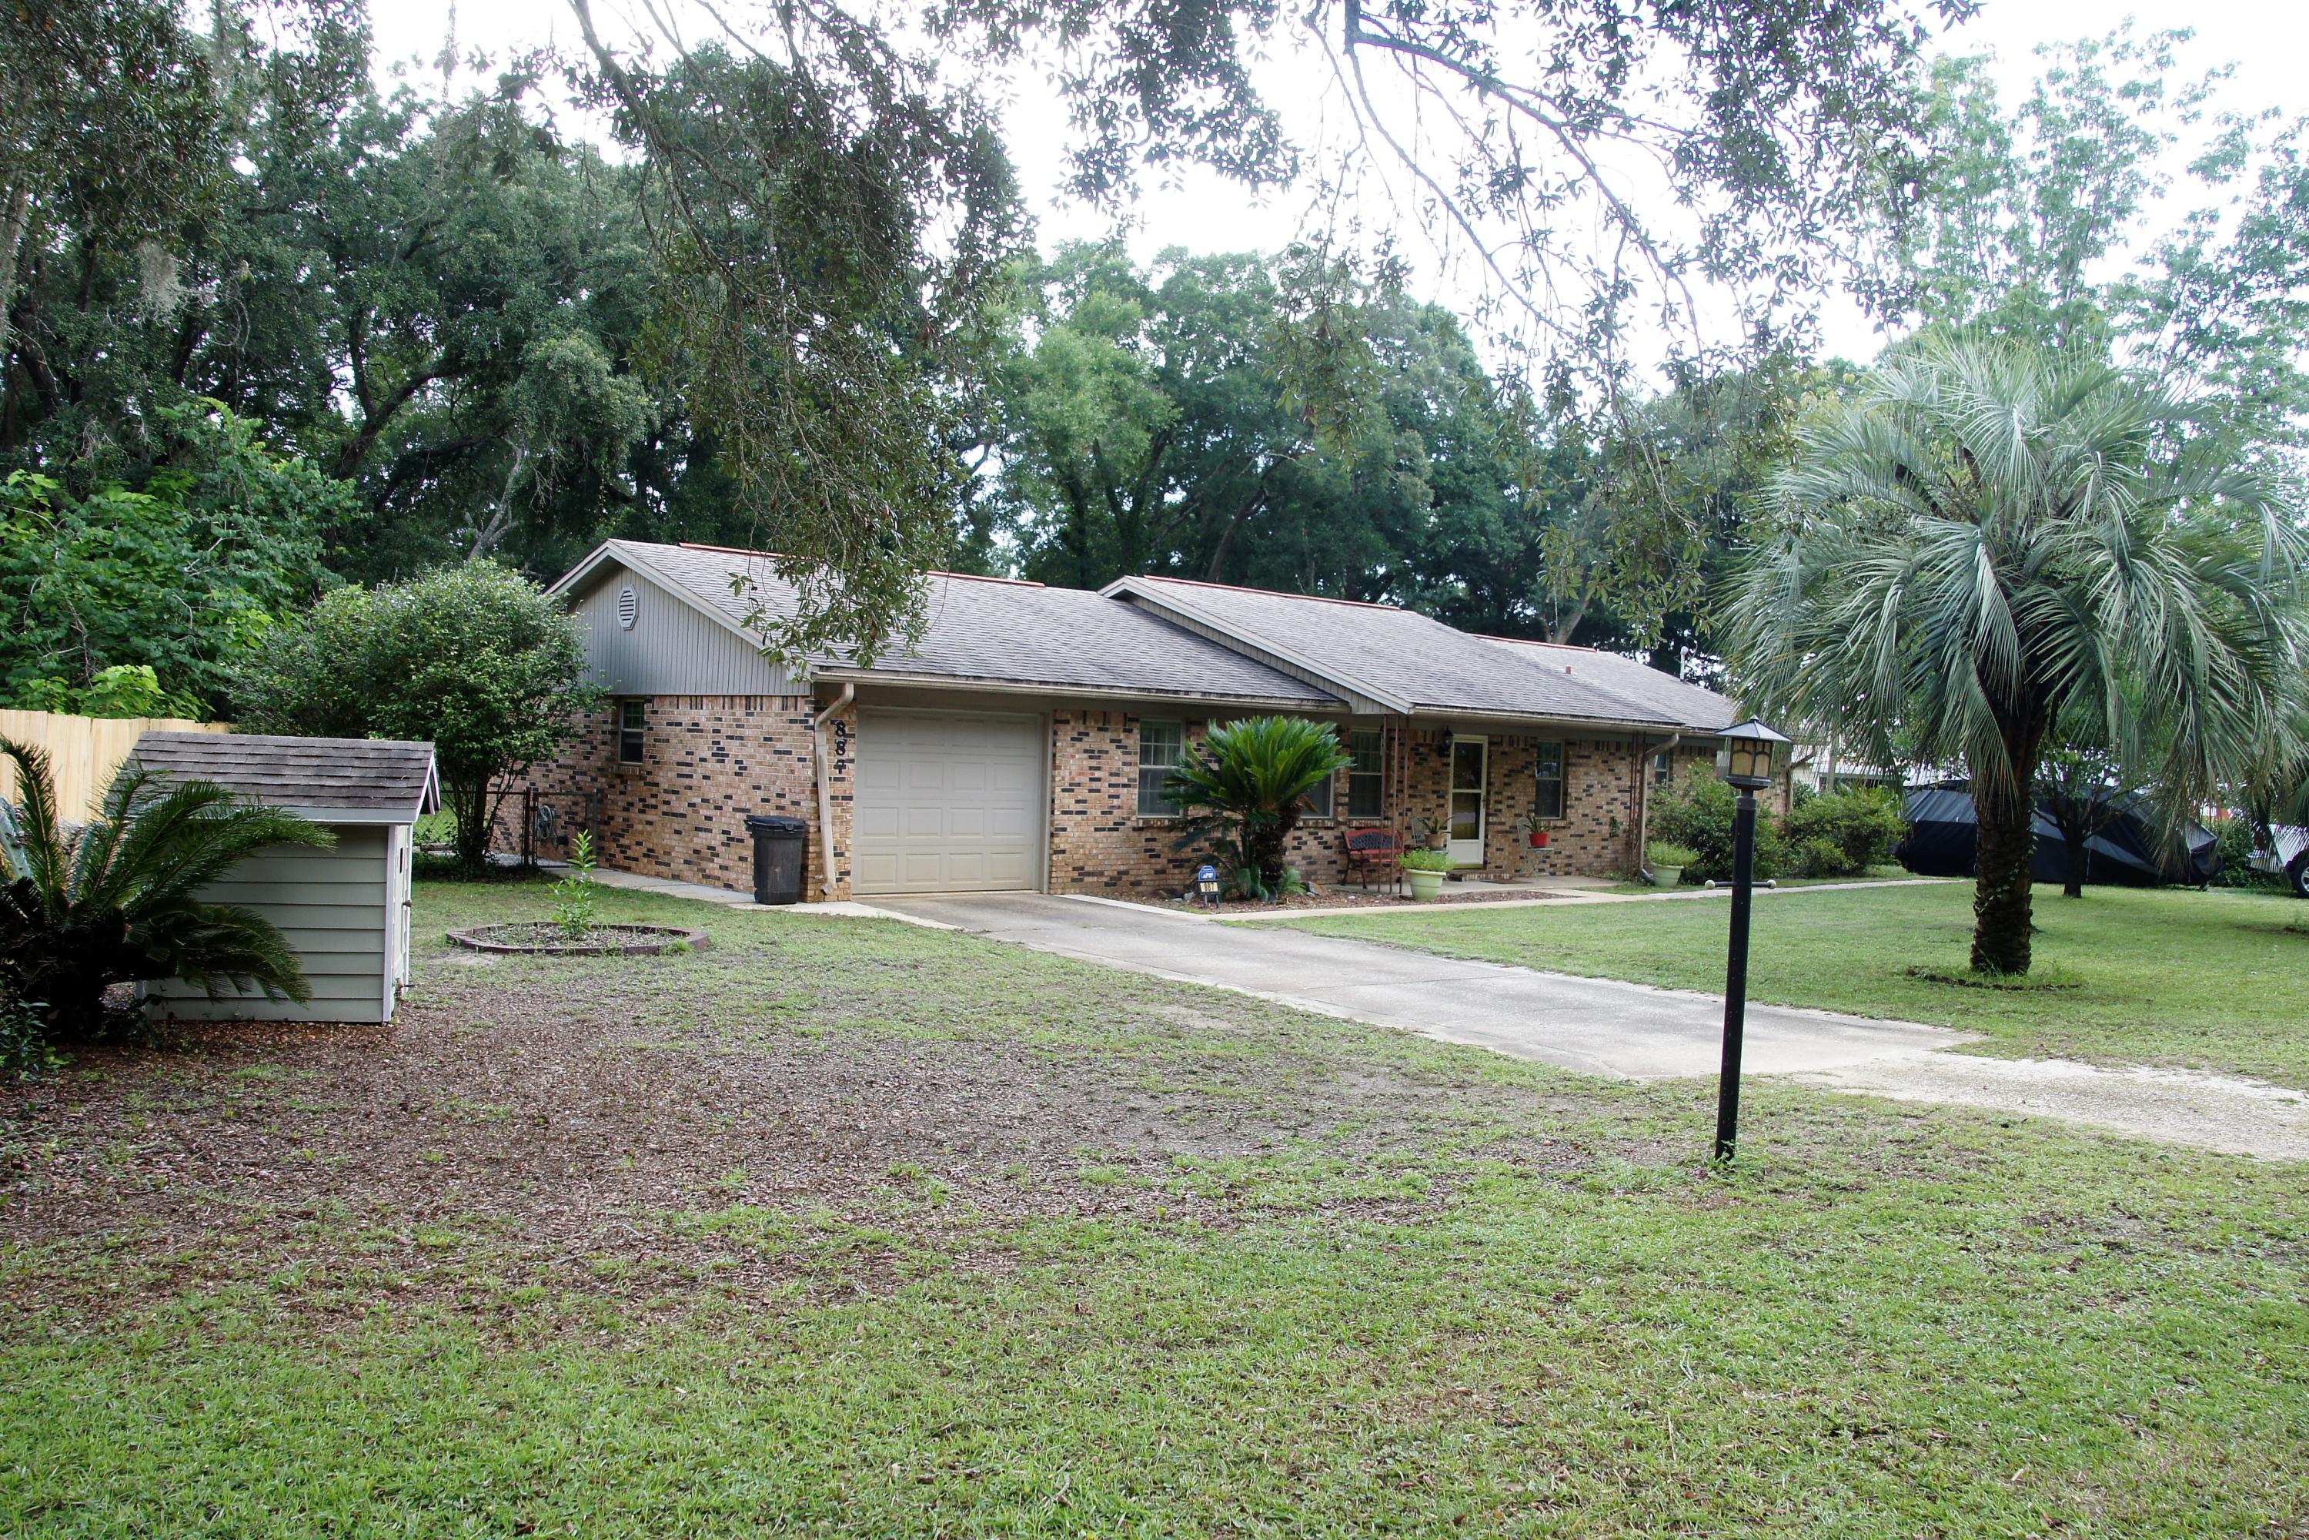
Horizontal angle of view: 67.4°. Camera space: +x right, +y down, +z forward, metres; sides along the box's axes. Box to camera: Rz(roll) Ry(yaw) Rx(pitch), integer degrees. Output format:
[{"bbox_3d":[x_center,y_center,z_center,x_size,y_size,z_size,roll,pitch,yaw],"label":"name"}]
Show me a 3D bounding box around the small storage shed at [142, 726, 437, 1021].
[{"bbox_3d":[-5.187,0.621,10.357,1.572,1.618,1.359,2,1,-16],"label":"small storage shed"}]

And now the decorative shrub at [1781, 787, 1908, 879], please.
[{"bbox_3d":[12.871,1.145,32.300,2.356,1.683,2.200,2,1,22],"label":"decorative shrub"}]

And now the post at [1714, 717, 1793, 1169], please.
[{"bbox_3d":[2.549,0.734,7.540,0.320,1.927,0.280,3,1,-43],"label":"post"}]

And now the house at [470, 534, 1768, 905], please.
[{"bbox_3d":[1.475,-0.758,29.149,22.162,4.628,10.997,2,1,-43],"label":"house"}]

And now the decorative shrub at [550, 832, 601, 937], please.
[{"bbox_3d":[-4.808,0.946,14.400,0.420,0.900,0.420,2,1,-18],"label":"decorative shrub"}]

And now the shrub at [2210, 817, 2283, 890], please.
[{"bbox_3d":[21.286,1.603,33.800,1.673,1.444,1.600,3,1,32],"label":"shrub"}]

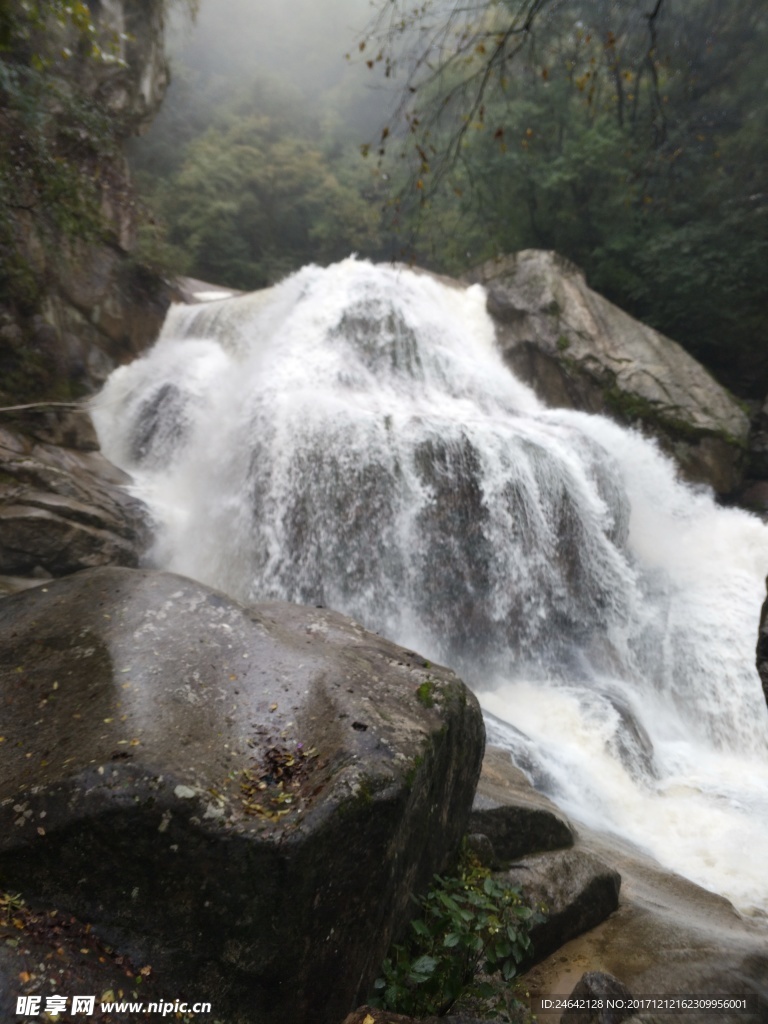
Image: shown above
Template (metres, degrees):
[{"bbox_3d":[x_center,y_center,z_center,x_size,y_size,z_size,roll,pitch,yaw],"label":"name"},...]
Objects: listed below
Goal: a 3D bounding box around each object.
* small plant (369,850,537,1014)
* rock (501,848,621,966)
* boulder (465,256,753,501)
[{"bbox_3d":[0.290,1.670,2.650,0.600,0.520,0.440,0,3,-6],"label":"small plant"},{"bbox_3d":[0.820,1.830,3.100,0.650,0.300,0.420,-2,4,-34],"label":"rock"},{"bbox_3d":[3.650,-2.200,10.800,4.200,3.700,2.900,1,3,12],"label":"boulder"}]

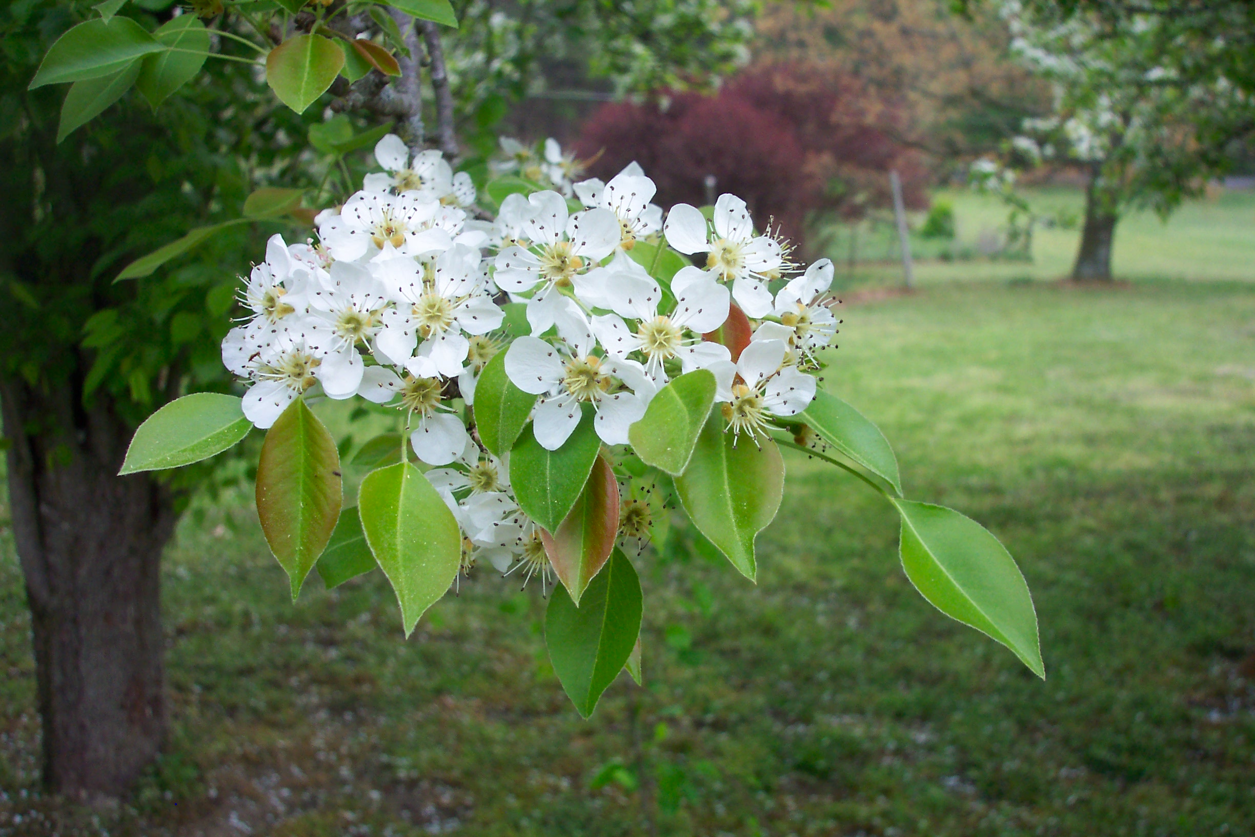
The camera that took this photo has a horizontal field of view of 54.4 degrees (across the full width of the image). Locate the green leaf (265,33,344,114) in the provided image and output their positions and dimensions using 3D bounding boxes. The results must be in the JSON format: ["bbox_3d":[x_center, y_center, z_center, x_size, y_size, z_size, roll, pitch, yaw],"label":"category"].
[{"bbox_3d":[-0.111,-0.118,0.420,0.027,0.032,0.007,4,-31,2],"label":"green leaf"}]

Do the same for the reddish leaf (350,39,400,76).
[{"bbox_3d":[-0.091,-0.130,0.440,0.021,0.009,0.008,36,0,7],"label":"reddish leaf"}]

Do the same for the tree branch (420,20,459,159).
[{"bbox_3d":[-0.093,-0.162,0.600,0.007,0.069,0.007,-11,4,0],"label":"tree branch"}]

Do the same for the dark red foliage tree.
[{"bbox_3d":[1.951,-4.170,19.500,5.200,3.000,4.400,0,12,0],"label":"dark red foliage tree"}]

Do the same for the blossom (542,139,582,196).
[{"bbox_3d":[-0.031,-0.119,0.580,0.016,0.027,0.026,7,14,29],"label":"blossom"}]

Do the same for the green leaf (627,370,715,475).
[{"bbox_3d":[0.012,0.001,0.330,0.022,0.027,0.014,-9,-6,4],"label":"green leaf"}]

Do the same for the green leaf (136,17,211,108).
[{"bbox_3d":[-0.167,-0.131,0.450,0.024,0.038,0.008,21,-6,4],"label":"green leaf"}]

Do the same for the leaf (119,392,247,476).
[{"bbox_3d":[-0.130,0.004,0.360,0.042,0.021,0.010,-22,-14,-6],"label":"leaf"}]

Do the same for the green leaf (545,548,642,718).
[{"bbox_3d":[-0.009,0.059,0.345,0.026,0.050,0.008,10,0,0],"label":"green leaf"}]

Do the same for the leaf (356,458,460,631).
[{"bbox_3d":[-0.060,0.035,0.335,0.028,0.047,0.009,0,3,0],"label":"leaf"}]

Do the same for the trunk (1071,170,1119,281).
[{"bbox_3d":[5.181,-2.127,13.500,0.480,1.230,0.460,0,12,0],"label":"trunk"}]

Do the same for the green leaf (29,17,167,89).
[{"bbox_3d":[-0.191,-0.131,0.440,0.050,0.021,0.012,-16,-6,-5],"label":"green leaf"}]

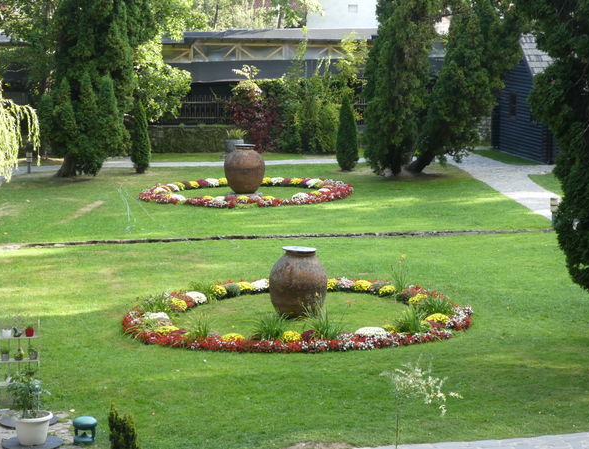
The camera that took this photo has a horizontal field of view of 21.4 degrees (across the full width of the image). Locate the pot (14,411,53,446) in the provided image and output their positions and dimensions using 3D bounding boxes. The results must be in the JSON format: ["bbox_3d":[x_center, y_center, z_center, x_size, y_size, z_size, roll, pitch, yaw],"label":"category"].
[{"bbox_3d":[-3.487,2.730,20.841,0.515,0.380,0.515,0,7,0],"label":"pot"}]

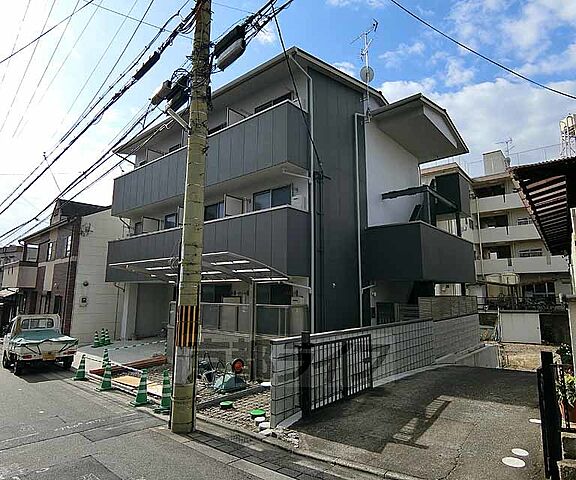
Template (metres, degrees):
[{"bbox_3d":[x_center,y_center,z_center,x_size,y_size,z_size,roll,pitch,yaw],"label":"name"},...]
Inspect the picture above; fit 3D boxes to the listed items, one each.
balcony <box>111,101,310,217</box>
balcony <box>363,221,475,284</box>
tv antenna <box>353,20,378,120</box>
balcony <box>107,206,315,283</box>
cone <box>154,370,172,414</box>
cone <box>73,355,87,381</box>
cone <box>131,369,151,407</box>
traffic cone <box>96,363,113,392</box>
[{"bbox_3d":[-3.823,-2.396,12.510,10.730,1.743,0.952,-6,-10,39],"label":"balcony"},{"bbox_3d":[5.923,0.827,13.853,1.990,1.843,7.960,-6,-10,39],"label":"balcony"},{"bbox_3d":[2.964,-6.206,12.410,0.600,3.750,1.250,5,-9,-33],"label":"tv antenna"},{"bbox_3d":[-3.880,0.540,12.161,10.888,1.796,0.952,-6,-10,39],"label":"balcony"},{"bbox_3d":[-2.153,2.662,5.847,0.360,0.700,0.360,-7,-11,43],"label":"cone"},{"bbox_3d":[-5.985,3.686,9.597,0.360,0.700,0.360,-7,-11,43],"label":"cone"},{"bbox_3d":[-3.000,3.030,6.847,0.360,0.700,0.360,-7,-11,43],"label":"cone"},{"bbox_3d":[-4.483,3.329,8.147,0.360,0.700,0.360,-7,-11,43],"label":"traffic cone"}]

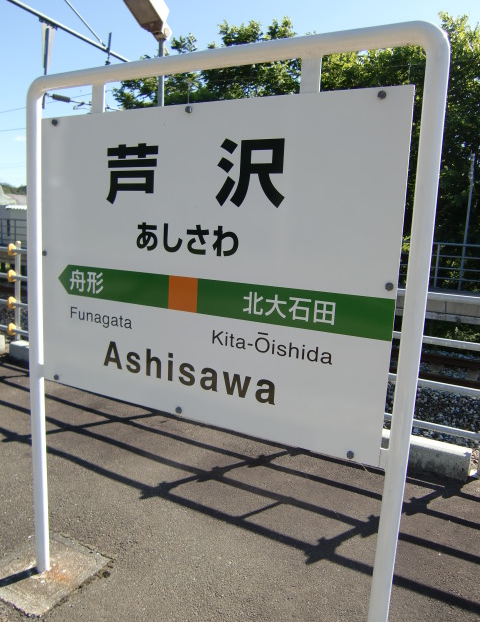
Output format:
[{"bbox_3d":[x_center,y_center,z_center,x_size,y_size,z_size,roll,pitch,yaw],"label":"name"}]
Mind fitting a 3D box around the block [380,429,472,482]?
[{"bbox_3d":[1.048,0.856,3.157,0.660,0.150,0.130,8,11,29],"label":"block"}]

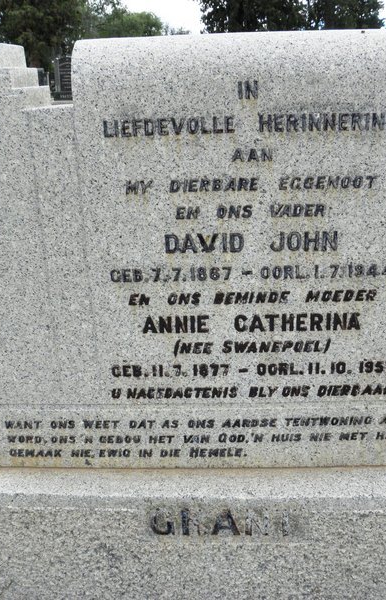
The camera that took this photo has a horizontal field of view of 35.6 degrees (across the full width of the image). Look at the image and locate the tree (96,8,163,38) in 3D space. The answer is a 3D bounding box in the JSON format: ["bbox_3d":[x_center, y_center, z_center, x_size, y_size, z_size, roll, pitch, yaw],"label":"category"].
[{"bbox_3d":[-3.503,-13.605,34.249,4.150,5.350,3.940,-3,20,-5],"label":"tree"}]

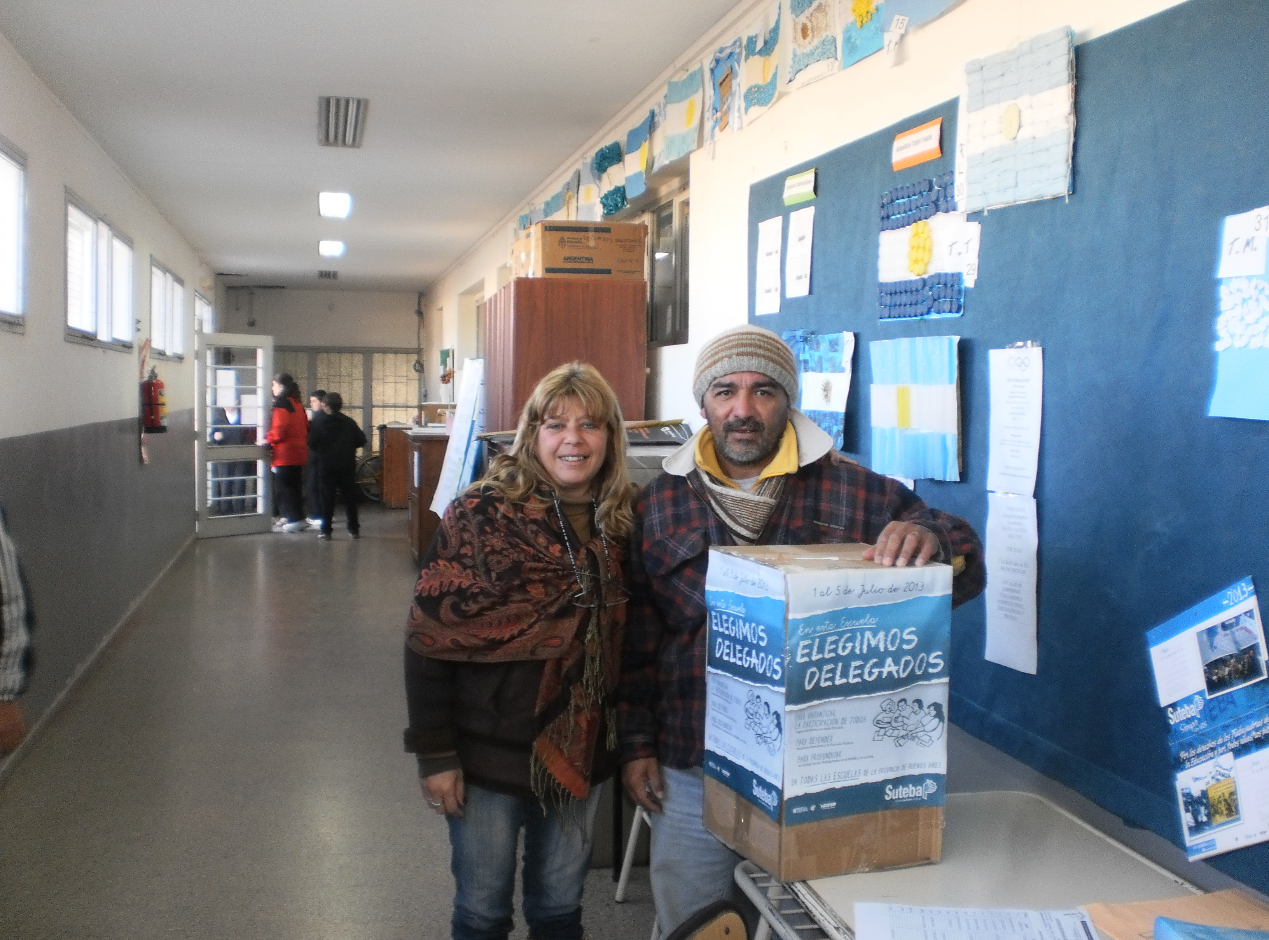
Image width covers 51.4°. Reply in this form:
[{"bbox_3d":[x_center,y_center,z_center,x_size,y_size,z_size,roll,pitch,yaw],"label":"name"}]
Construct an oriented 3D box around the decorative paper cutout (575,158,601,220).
[{"bbox_3d":[-0.242,-1.474,6.995,0.050,0.353,0.510,0,4,-13],"label":"decorative paper cutout"}]

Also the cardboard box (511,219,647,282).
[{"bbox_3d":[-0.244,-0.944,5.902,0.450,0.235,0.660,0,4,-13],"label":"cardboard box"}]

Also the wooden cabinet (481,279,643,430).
[{"bbox_3d":[-0.373,0.141,6.252,0.565,1.967,1.300,0,4,-13],"label":"wooden cabinet"}]

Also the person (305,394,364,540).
[{"bbox_3d":[-2.917,-0.048,12.878,0.360,1.420,0.520,3,4,38],"label":"person"}]

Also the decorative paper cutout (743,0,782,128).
[{"bbox_3d":[0.412,-1.312,4.256,0.040,0.323,0.372,0,4,-13],"label":"decorative paper cutout"}]

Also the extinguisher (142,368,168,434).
[{"bbox_3d":[-3.383,-0.493,9.314,0.170,0.480,0.170,0,4,-13],"label":"extinguisher"}]

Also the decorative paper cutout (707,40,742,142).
[{"bbox_3d":[0.323,-1.357,4.699,0.030,0.295,0.400,0,4,-13],"label":"decorative paper cutout"}]

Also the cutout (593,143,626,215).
[{"bbox_3d":[-0.118,-1.419,6.437,0.050,0.333,0.529,0,4,-13],"label":"cutout"}]

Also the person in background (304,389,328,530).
[{"bbox_3d":[-3.368,-0.133,14.077,0.340,1.456,0.440,-1,4,-25],"label":"person in background"}]

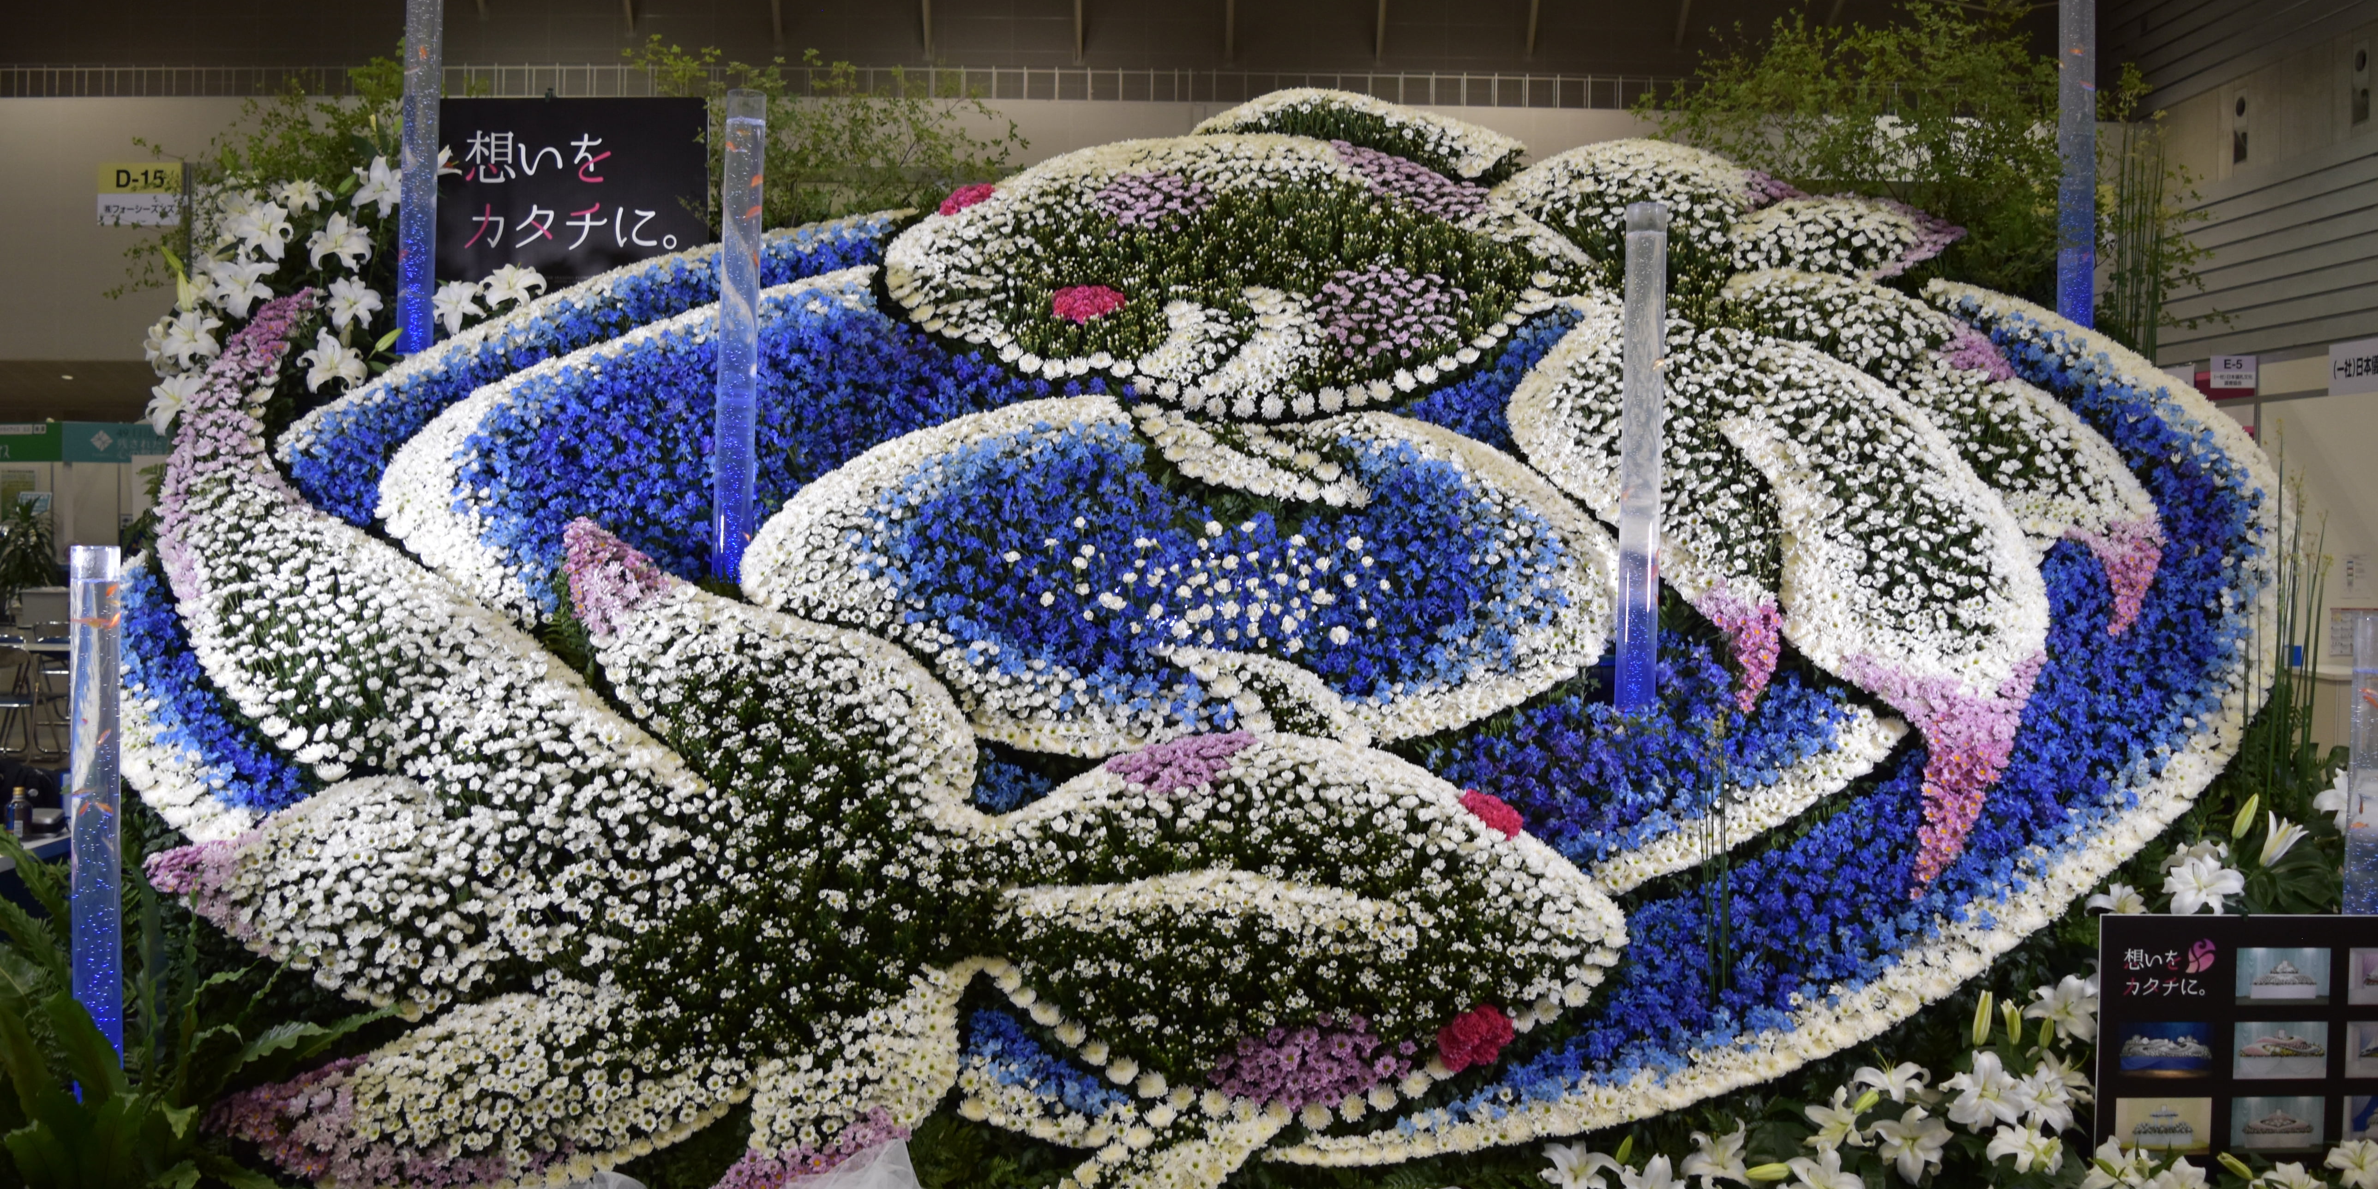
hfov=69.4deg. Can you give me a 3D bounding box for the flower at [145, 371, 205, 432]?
[{"bbox_3d":[-2.739,-0.513,4.650,0.181,0.166,0.110,1,1,-6],"label":"flower"}]

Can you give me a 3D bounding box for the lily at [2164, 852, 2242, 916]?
[{"bbox_3d":[2.272,0.656,3.850,0.175,0.150,0.110,1,1,17],"label":"lily"}]

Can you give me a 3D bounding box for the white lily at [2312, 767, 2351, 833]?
[{"bbox_3d":[2.662,0.476,3.950,0.167,0.154,0.110,1,1,19],"label":"white lily"}]

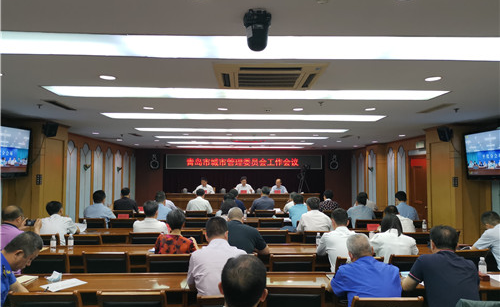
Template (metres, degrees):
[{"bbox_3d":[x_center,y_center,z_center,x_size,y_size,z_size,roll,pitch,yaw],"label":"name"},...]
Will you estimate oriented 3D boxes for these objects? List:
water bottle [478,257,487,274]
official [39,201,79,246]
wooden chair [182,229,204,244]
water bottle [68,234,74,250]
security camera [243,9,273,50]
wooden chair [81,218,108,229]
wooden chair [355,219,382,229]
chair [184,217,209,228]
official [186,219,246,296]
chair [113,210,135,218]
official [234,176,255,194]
[{"bbox_3d":[2.020,0.981,3.387,0.066,0.180,0.066,0,-3,-2],"label":"water bottle"},{"bbox_3d":[-2.577,1.291,5.352,0.540,1.232,0.750,0,-3,3],"label":"official"},{"bbox_3d":[-0.876,1.501,5.561,0.460,0.870,0.540,0,-3,-2],"label":"wooden chair"},{"bbox_3d":[-2.176,1.079,4.751,0.065,0.195,0.065,0,-3,-2],"label":"water bottle"},{"bbox_3d":[0.041,-0.677,2.130,0.145,0.205,0.165,0,-3,-2],"label":"security camera"},{"bbox_3d":[-2.792,1.610,7.136,0.470,0.880,0.540,0,-3,-2],"label":"wooden chair"},{"bbox_3d":[2.058,1.584,6.915,0.460,0.870,0.540,0,-3,4],"label":"wooden chair"},{"bbox_3d":[-0.967,1.615,7.254,0.470,0.880,0.540,0,-3,-2],"label":"chair"},{"bbox_3d":[-0.252,1.147,2.998,0.500,1.330,0.750,0,-3,1],"label":"official"},{"bbox_3d":[-2.694,1.675,8.539,0.470,0.880,0.540,0,-3,-2],"label":"chair"},{"bbox_3d":[-0.170,1.374,12.044,0.560,1.300,0.750,0,-3,-2],"label":"official"}]

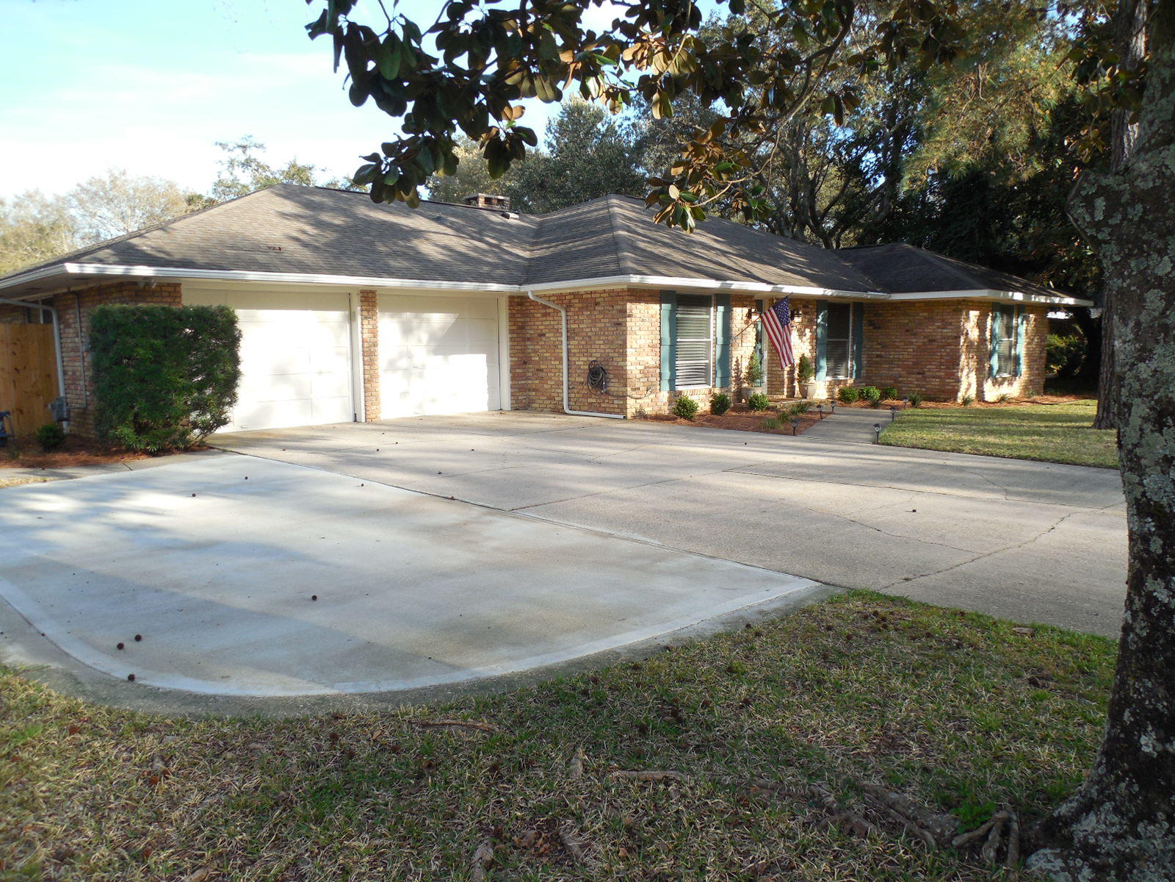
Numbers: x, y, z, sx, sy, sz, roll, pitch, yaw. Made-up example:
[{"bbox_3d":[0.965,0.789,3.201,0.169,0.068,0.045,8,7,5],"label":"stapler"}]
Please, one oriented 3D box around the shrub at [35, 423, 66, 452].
[{"bbox_3d":[-7.431,-0.052,11.710,0.410,0.390,0.410,-5,8,-32],"label":"shrub"}]

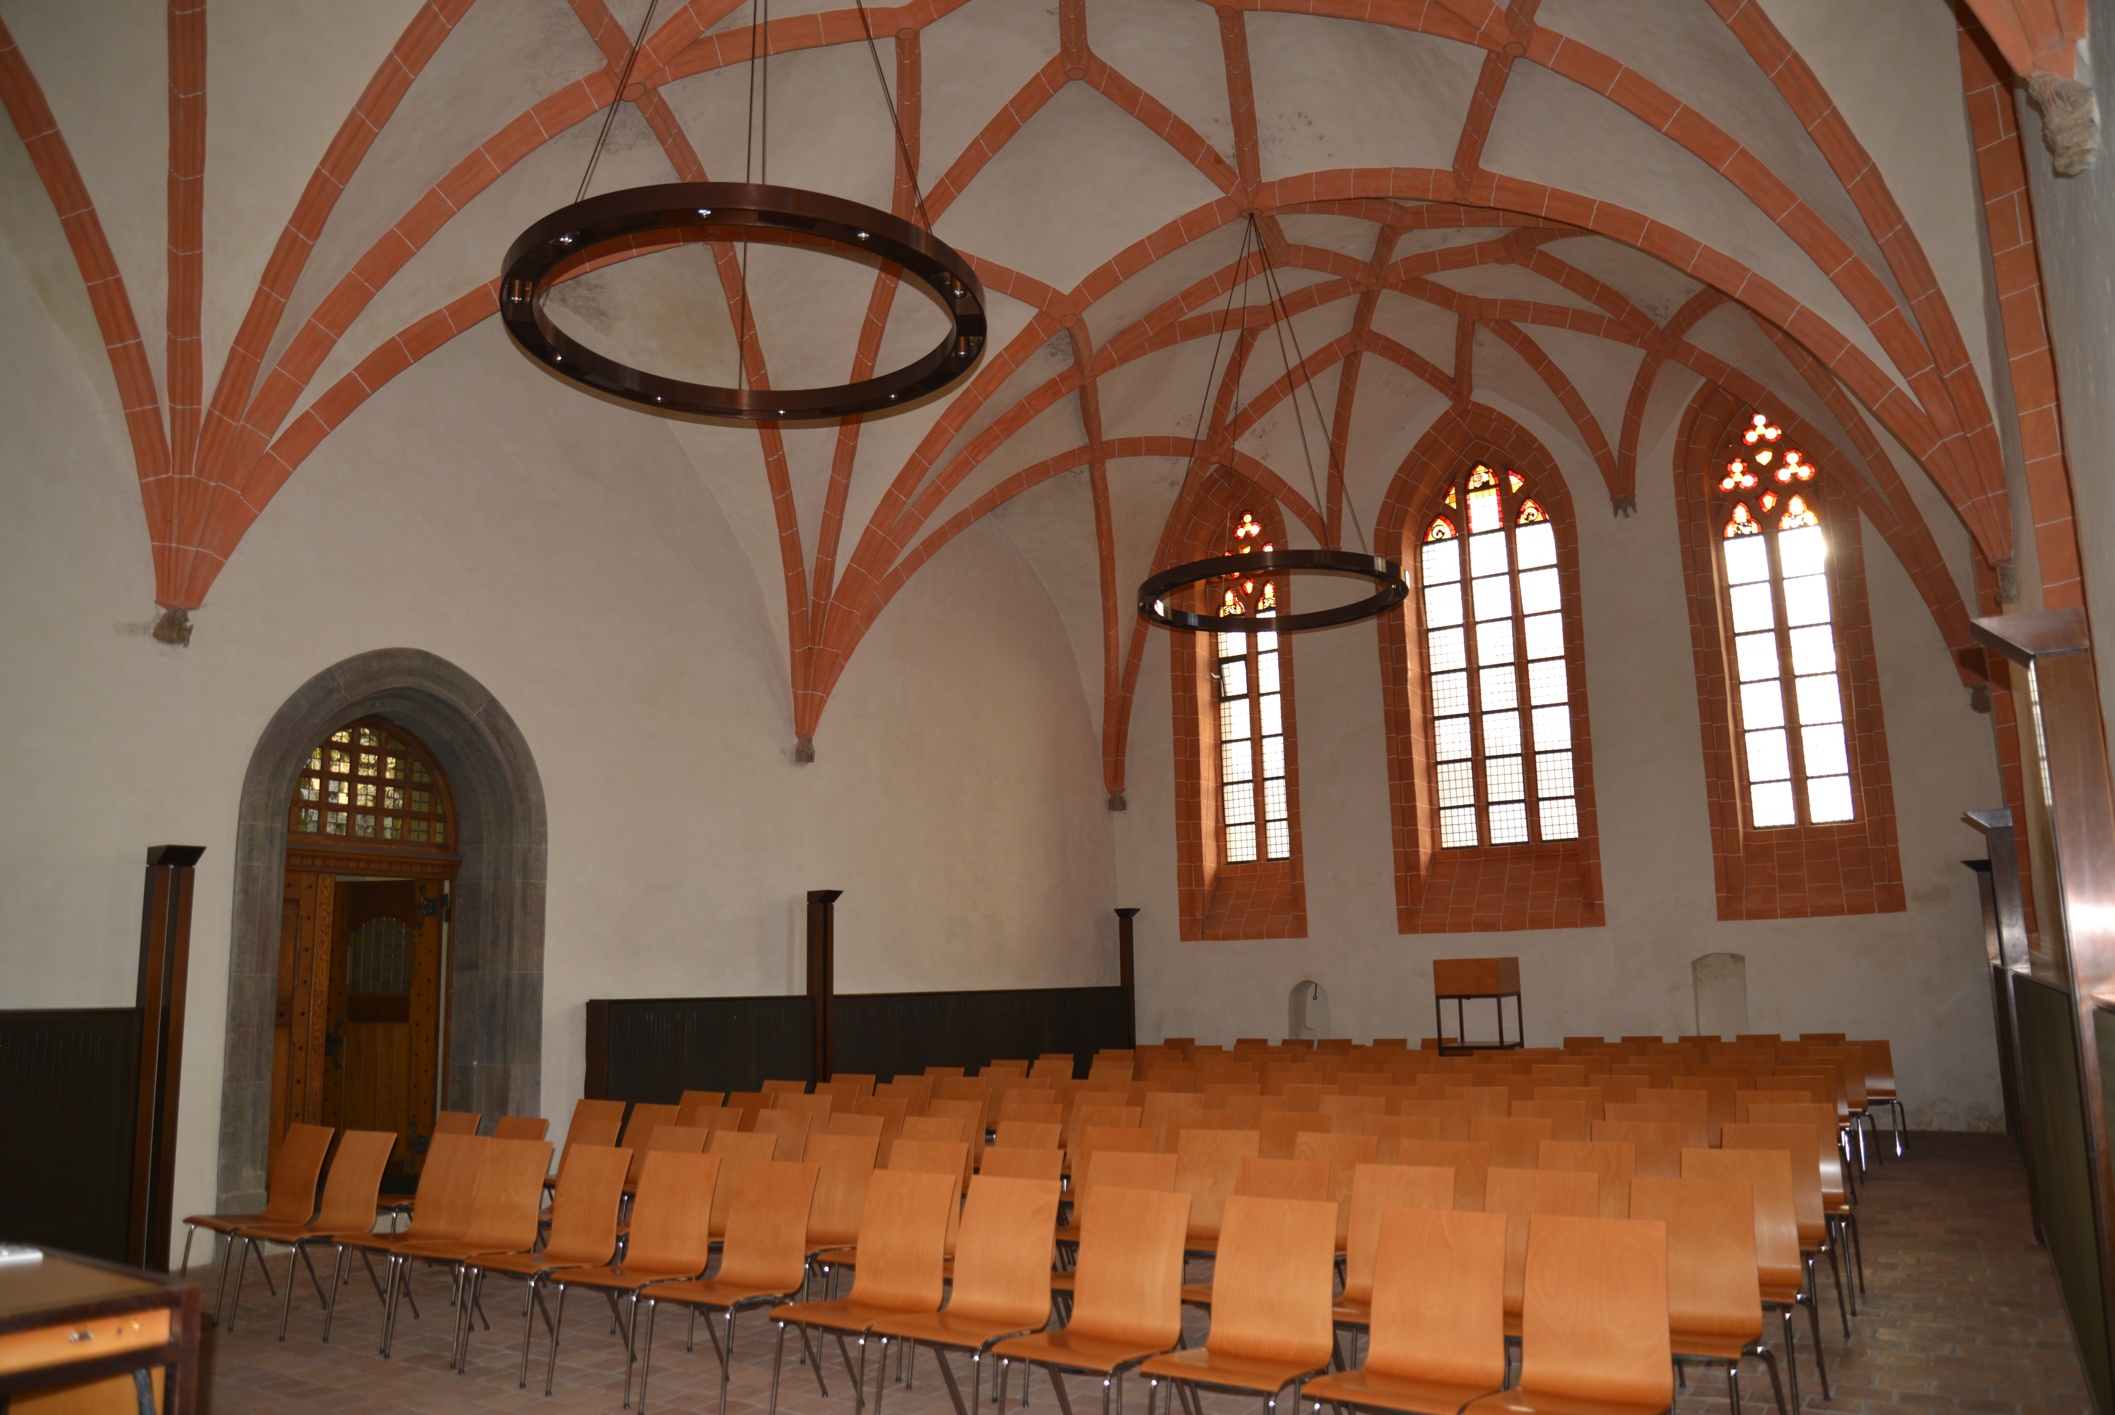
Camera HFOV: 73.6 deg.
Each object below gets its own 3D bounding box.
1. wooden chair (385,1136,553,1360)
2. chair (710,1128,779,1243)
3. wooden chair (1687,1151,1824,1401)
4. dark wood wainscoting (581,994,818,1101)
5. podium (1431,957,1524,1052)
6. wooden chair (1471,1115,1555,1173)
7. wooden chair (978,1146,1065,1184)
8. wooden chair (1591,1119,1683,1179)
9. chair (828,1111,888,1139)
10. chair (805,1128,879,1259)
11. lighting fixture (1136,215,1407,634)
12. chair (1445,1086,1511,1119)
[{"bbox_3d":[-2.572,2.362,6.210,0.465,0.845,0.565,-6,-12,26],"label":"wooden chair"},{"bbox_3d":[-1.619,2.429,6.497,0.490,0.855,0.550,-8,-13,32],"label":"chair"},{"bbox_3d":[2.403,2.030,4.998,0.465,0.845,0.565,-8,-13,31],"label":"wooden chair"},{"bbox_3d":[-2.897,3.112,11.540,0.100,1.447,2.440,-8,-13,32],"label":"dark wood wainscoting"},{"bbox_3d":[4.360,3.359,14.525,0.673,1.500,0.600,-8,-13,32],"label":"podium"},{"bbox_3d":[1.978,2.294,6.278,0.475,0.845,0.565,-8,-12,31],"label":"wooden chair"},{"bbox_3d":[-0.260,2.215,5.595,0.465,0.845,0.565,-7,-12,29],"label":"wooden chair"},{"bbox_3d":[2.460,2.232,6.007,0.475,0.845,0.565,-7,-12,30],"label":"wooden chair"},{"bbox_3d":[-1.203,2.570,7.282,0.490,0.855,0.550,-9,-13,34],"label":"chair"},{"bbox_3d":[-1.097,2.349,6.229,0.465,0.845,0.565,-7,-12,28],"label":"chair"},{"bbox_3d":[1.658,-2.465,11.441,2.091,3.308,2.091,-1,-11,0],"label":"lighting fixture"},{"bbox_3d":[2.325,2.607,8.004,0.475,0.845,0.565,-8,-12,32],"label":"chair"}]

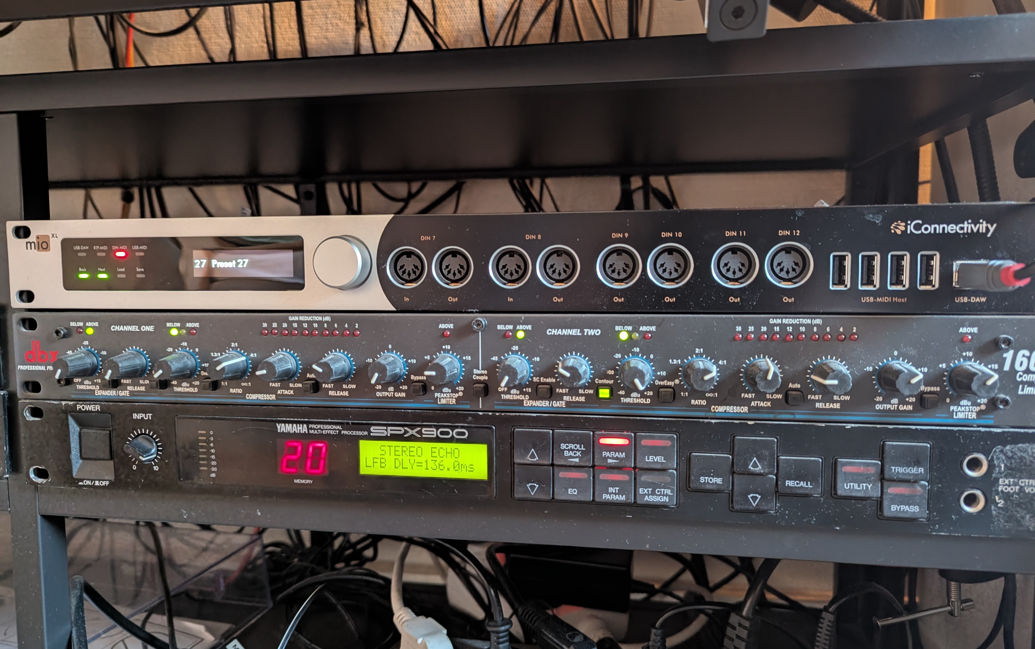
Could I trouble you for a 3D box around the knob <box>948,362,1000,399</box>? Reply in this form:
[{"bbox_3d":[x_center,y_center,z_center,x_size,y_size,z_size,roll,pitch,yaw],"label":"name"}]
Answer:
[{"bbox_3d":[0.179,0.022,0.281,0.014,0.014,0.015,0,5,10],"label":"knob"}]

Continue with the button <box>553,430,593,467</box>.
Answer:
[{"bbox_3d":[0.025,0.054,0.316,0.017,0.015,0.003,0,5,10],"label":"button"}]

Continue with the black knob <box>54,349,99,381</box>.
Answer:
[{"bbox_3d":[-0.215,0.020,0.349,0.013,0.013,0.016,0,5,10],"label":"black knob"}]

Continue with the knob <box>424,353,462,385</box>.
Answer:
[{"bbox_3d":[-0.034,0.021,0.319,0.014,0.014,0.015,0,5,10],"label":"knob"}]

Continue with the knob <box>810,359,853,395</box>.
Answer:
[{"bbox_3d":[0.128,0.022,0.289,0.014,0.014,0.015,0,5,10],"label":"knob"}]

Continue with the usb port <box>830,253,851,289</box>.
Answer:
[{"bbox_3d":[0.131,-0.022,0.294,0.008,0.015,0.010,0,5,10],"label":"usb port"}]

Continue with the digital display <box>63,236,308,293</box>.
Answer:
[{"bbox_3d":[-0.161,-0.029,0.345,0.127,0.026,0.004,0,5,10],"label":"digital display"}]

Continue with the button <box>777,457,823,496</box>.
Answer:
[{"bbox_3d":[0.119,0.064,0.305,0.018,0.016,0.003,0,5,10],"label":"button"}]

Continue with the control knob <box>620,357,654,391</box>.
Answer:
[{"bbox_3d":[0.050,0.022,0.303,0.014,0.014,0.015,0,5,10],"label":"control knob"}]

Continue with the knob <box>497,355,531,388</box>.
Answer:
[{"bbox_3d":[-0.002,0.021,0.308,0.013,0.013,0.016,0,5,10],"label":"knob"}]

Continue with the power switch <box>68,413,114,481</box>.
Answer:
[{"bbox_3d":[-0.210,0.060,0.357,0.023,0.033,0.006,0,5,10],"label":"power switch"}]

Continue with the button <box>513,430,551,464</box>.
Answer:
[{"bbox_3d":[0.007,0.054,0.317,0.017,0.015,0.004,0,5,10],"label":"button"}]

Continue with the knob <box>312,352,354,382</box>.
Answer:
[{"bbox_3d":[-0.085,0.021,0.328,0.014,0.014,0.015,0,5,10],"label":"knob"}]

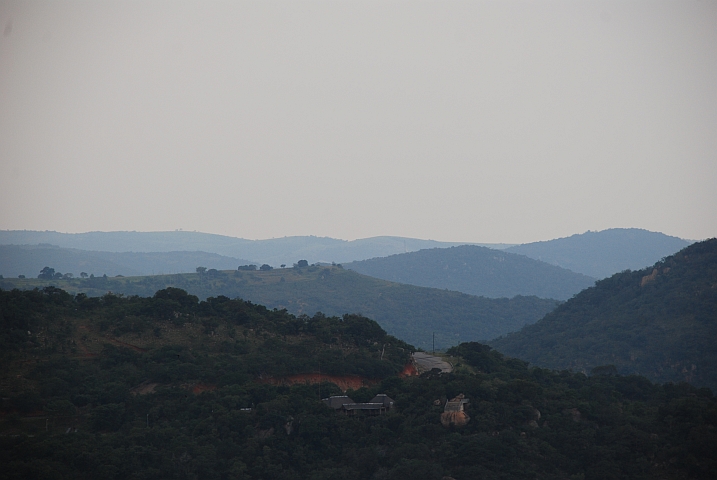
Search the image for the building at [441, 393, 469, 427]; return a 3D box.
[{"bbox_3d":[34.677,60.953,1440.000,9.800,11.200,8.500,0,0,10],"label":"building"}]

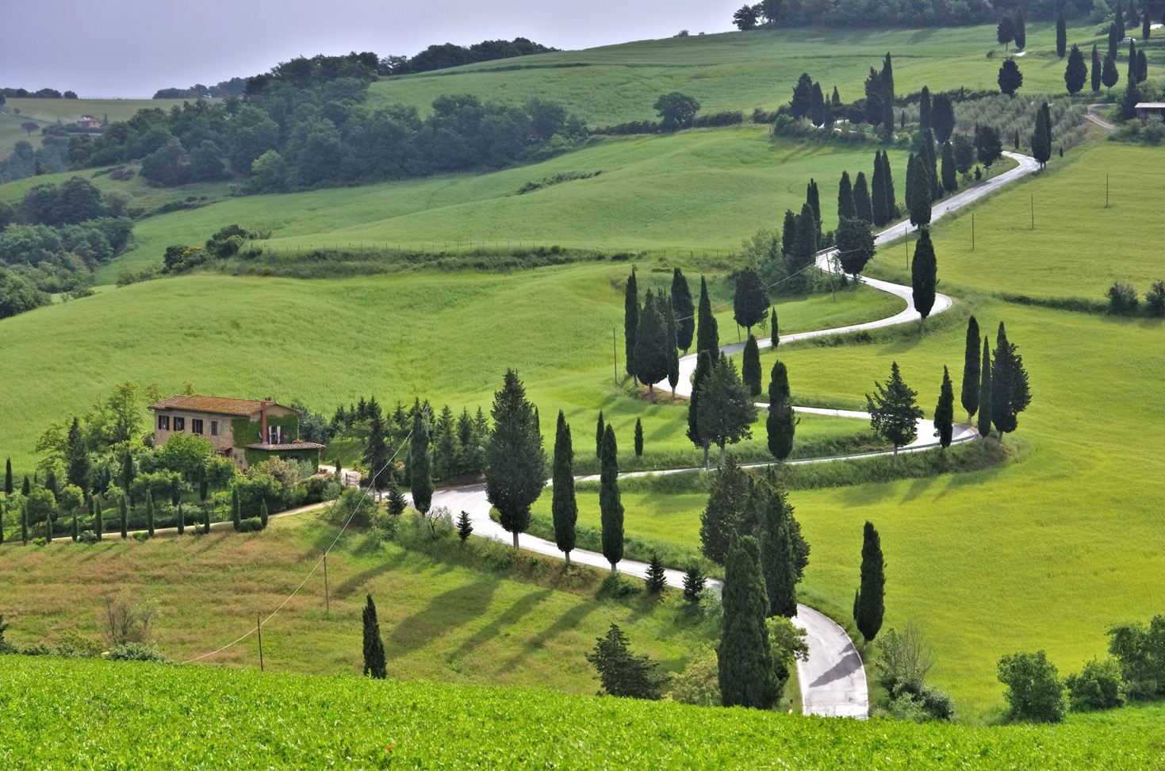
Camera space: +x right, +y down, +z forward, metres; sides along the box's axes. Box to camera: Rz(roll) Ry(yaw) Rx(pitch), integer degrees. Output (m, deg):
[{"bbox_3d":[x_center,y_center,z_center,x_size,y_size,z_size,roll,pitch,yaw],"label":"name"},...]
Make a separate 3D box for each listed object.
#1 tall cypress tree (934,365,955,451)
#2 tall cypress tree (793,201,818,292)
[{"bbox_3d":[38.750,2.630,335.000,2.190,9.370,2.150,0,4,0],"label":"tall cypress tree"},{"bbox_3d":[32.610,-20.390,457.000,3.640,12.910,3.570,0,4,0],"label":"tall cypress tree"}]

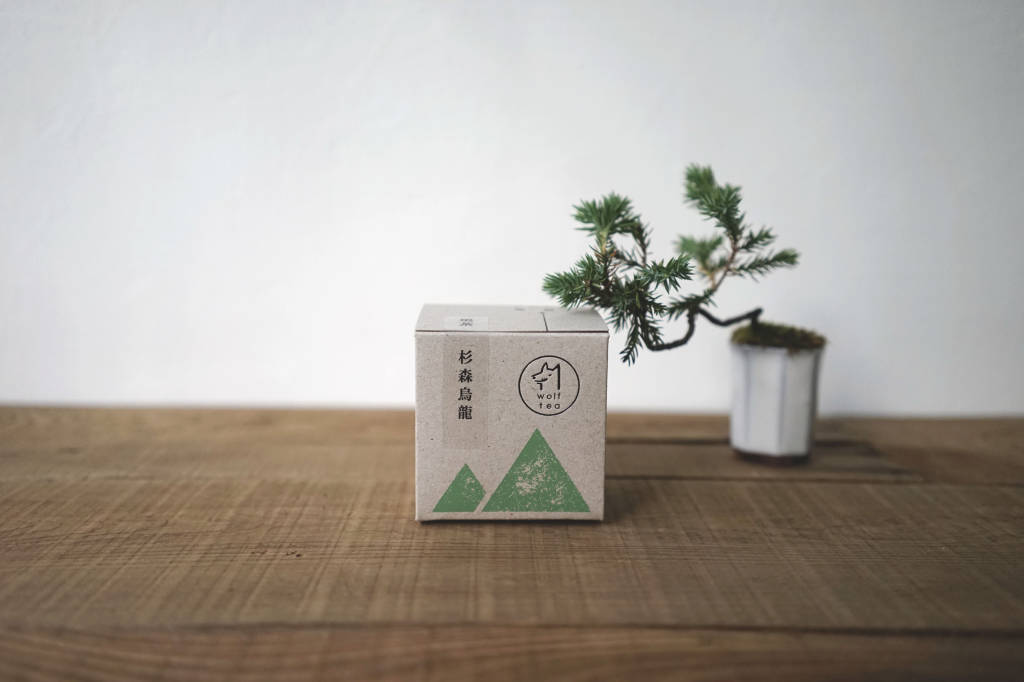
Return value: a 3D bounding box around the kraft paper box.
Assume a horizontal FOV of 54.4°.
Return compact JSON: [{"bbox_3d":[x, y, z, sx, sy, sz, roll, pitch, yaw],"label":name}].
[{"bbox_3d":[-0.001,0.034,0.508,0.090,0.092,0.076,0,11,-1],"label":"kraft paper box"}]

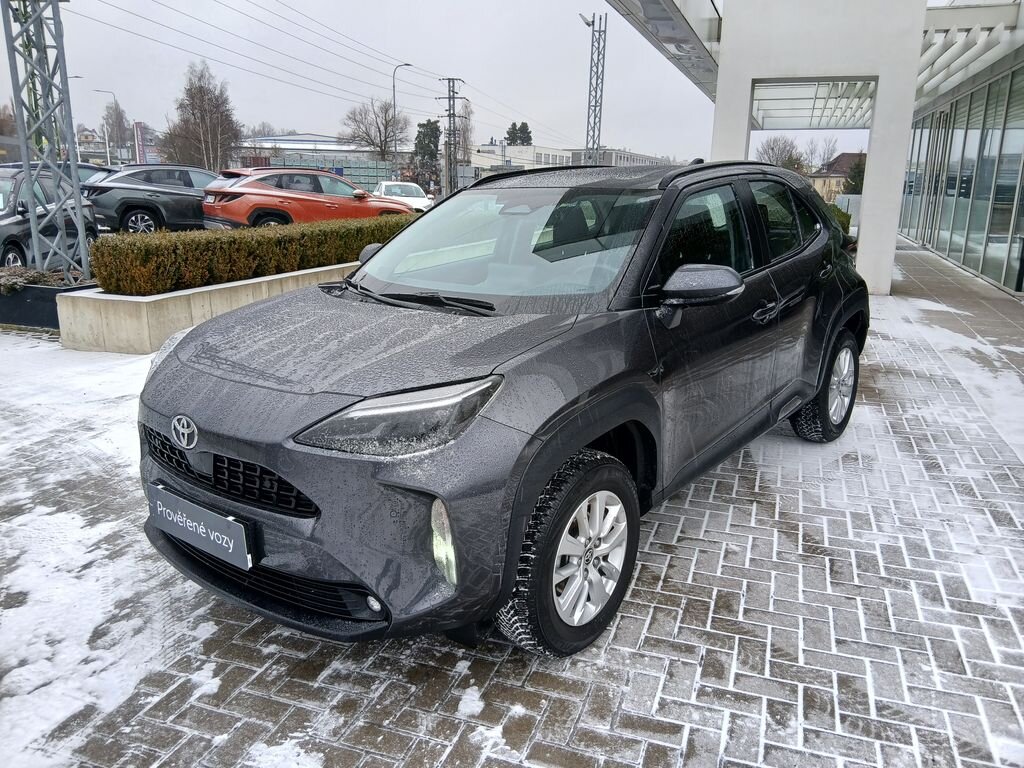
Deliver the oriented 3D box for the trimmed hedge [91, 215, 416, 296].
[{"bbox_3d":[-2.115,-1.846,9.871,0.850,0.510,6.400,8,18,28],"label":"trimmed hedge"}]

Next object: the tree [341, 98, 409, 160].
[{"bbox_3d":[-16.962,-29.139,95.607,8.141,11.938,8.141,-3,16,-9],"label":"tree"}]

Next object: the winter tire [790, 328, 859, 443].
[{"bbox_3d":[1.823,-0.006,4.499,0.220,0.670,0.670,12,21,38],"label":"winter tire"}]

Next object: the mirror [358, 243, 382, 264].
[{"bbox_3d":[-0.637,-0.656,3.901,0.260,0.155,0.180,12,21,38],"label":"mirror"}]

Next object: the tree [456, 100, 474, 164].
[{"bbox_3d":[-6.011,-30.670,100.413,2.265,11.935,2.265,-2,16,-3],"label":"tree"}]

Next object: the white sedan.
[{"bbox_3d":[-3.808,-6.221,26.601,1.820,1.440,4.400,-5,17,-14],"label":"white sedan"}]

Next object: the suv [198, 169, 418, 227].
[{"bbox_3d":[-4.244,-3.798,16.527,4.500,1.650,1.880,-13,20,-37],"label":"suv"}]

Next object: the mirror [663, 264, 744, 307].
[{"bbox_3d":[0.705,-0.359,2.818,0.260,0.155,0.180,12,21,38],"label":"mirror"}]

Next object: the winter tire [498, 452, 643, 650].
[{"bbox_3d":[0.186,0.557,2.613,0.220,0.670,0.670,12,21,38],"label":"winter tire"}]

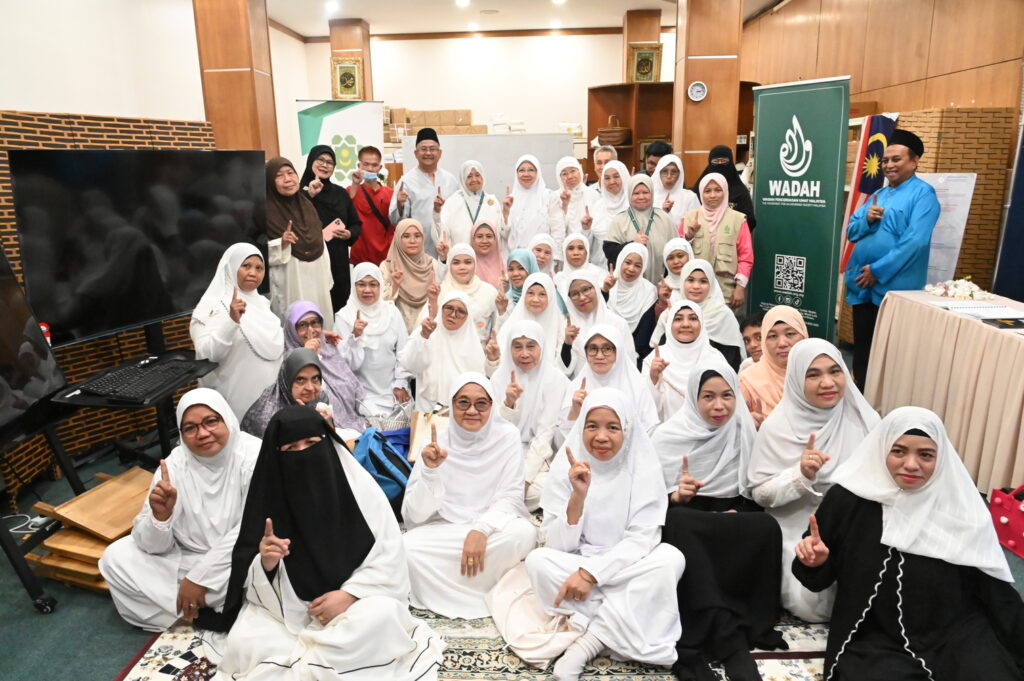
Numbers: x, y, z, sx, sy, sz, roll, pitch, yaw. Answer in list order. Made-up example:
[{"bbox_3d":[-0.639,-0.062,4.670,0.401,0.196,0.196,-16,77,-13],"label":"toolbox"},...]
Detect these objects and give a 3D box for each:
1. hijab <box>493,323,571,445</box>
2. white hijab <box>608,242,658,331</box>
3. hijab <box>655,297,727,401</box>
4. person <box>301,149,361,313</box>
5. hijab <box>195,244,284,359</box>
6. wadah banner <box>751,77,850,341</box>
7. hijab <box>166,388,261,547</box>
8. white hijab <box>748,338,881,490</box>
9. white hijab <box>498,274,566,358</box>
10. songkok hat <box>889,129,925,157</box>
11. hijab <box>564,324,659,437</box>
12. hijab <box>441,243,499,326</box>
[{"bbox_3d":[0.087,0.181,3.211,0.377,0.561,0.320,-1,13,1],"label":"hijab"},{"bbox_3d":[0.714,-0.324,4.006,0.294,0.500,0.300,2,13,14],"label":"white hijab"},{"bbox_3d":[0.968,0.054,3.700,0.390,0.520,0.340,1,13,12],"label":"hijab"},{"bbox_3d":[-1.220,-0.456,4.630,0.470,1.630,0.330,-6,14,-22],"label":"person"},{"bbox_3d":[-1.360,-0.193,3.380,0.420,0.550,0.380,-13,17,-41],"label":"hijab"},{"bbox_3d":[2.053,-0.830,5.058,0.150,2.050,0.771,-11,16,-36],"label":"wadah banner"},{"bbox_3d":[-1.020,0.417,2.356,0.340,0.523,0.330,-6,13,-20],"label":"hijab"},{"bbox_3d":[1.091,0.267,2.460,0.430,0.530,0.370,4,14,22],"label":"white hijab"},{"bbox_3d":[0.112,-0.126,3.900,0.390,0.530,0.350,-1,13,0],"label":"white hijab"},{"bbox_3d":[2.267,-1.138,3.920,0.215,0.110,0.175,4,8,-33],"label":"songkok hat"},{"bbox_3d":[0.486,0.195,3.330,0.440,0.530,0.350,1,13,8],"label":"hijab"},{"bbox_3d":[-0.249,-0.334,4.001,0.340,0.473,0.310,-1,13,1],"label":"hijab"}]

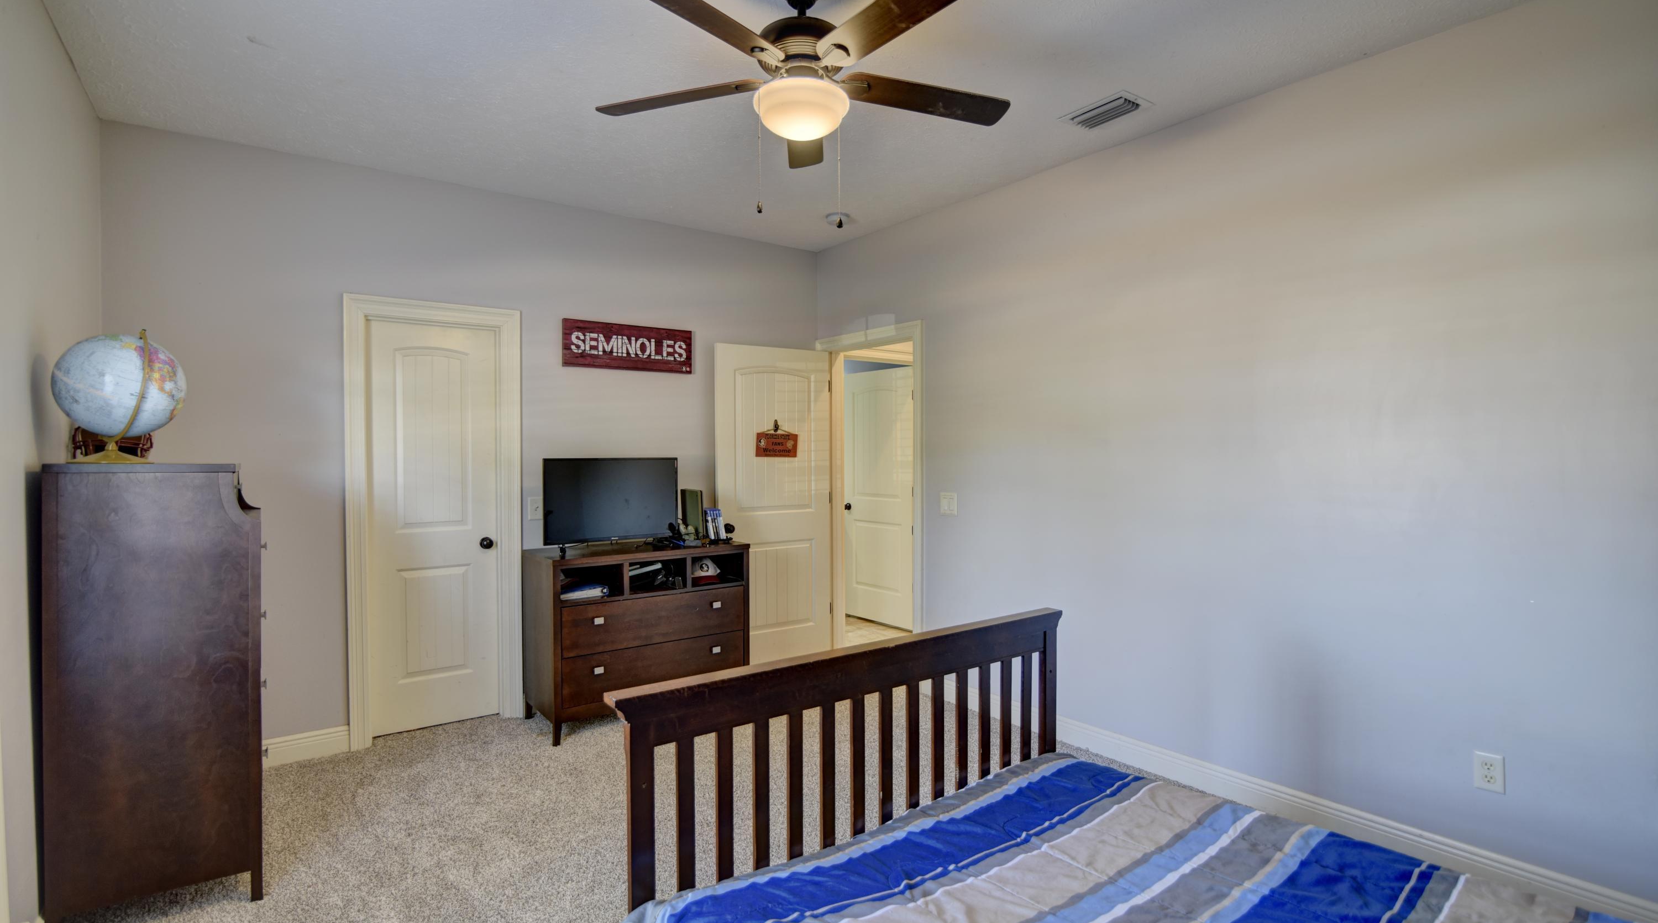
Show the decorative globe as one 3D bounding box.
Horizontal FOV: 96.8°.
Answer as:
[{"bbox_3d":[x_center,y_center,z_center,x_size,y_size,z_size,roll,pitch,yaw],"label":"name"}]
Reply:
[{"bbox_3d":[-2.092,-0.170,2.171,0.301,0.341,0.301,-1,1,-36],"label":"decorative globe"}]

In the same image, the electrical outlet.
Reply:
[{"bbox_3d":[2.062,0.972,2.300,0.010,0.118,0.072,-1,1,-40],"label":"electrical outlet"}]

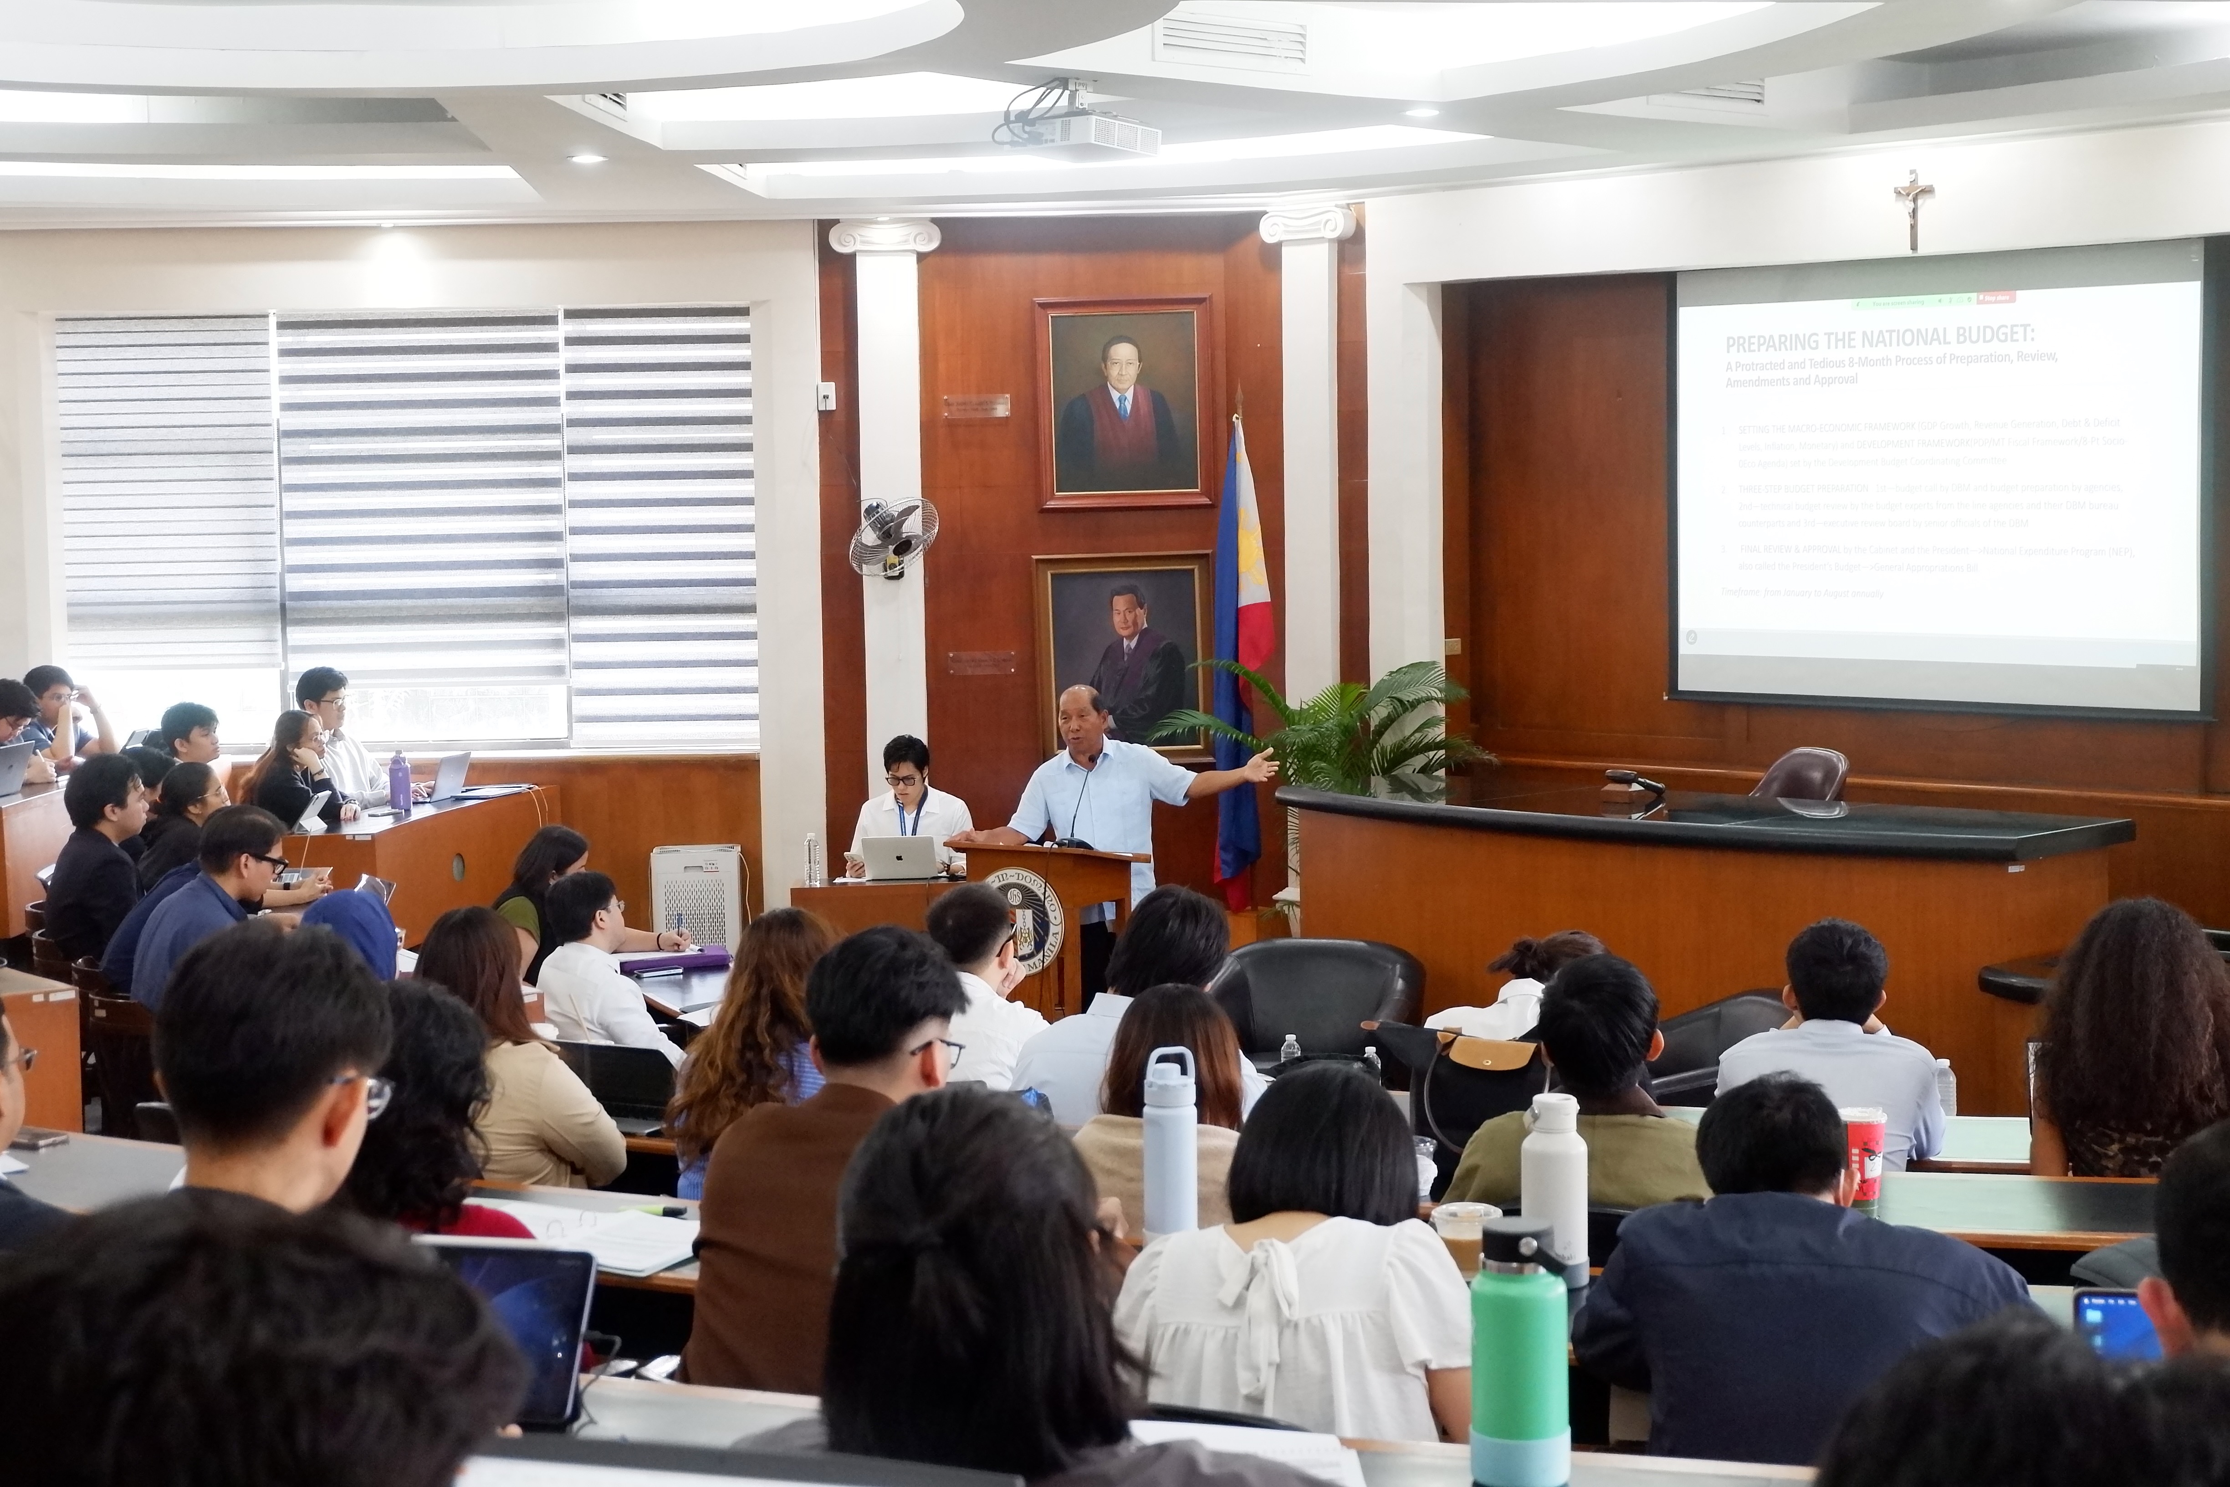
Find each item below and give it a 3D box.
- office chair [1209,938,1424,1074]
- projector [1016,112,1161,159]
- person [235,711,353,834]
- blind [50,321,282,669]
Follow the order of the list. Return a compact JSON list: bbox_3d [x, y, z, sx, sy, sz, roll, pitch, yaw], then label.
[{"bbox_3d":[0.665,1.093,10.773,0.710,0.880,0.700,-1,5,-3],"label":"office chair"},{"bbox_3d":[-0.085,-1.607,8.700,0.330,0.085,0.270,3,1,41],"label":"projector"},{"bbox_3d":[-3.019,0.470,12.142,0.750,1.200,0.480,-1,4,3],"label":"person"},{"bbox_3d":[-3.890,-1.032,13.500,0.900,1.460,0.060,-1,4,-1],"label":"blind"}]

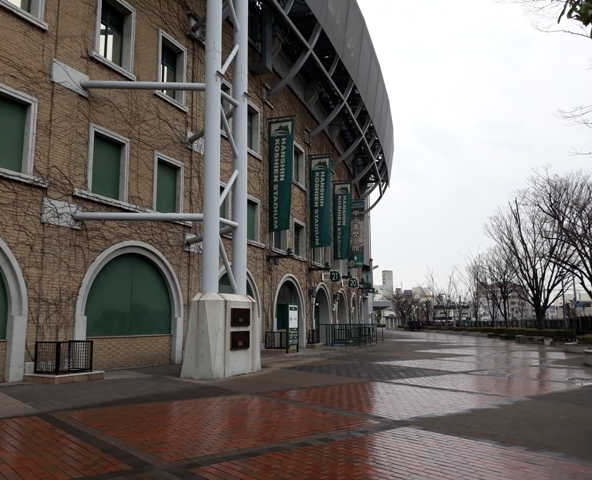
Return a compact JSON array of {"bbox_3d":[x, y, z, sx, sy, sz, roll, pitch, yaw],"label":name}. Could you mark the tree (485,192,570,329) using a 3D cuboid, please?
[{"bbox_3d":[19.648,1.990,42.005,7.573,12.153,7.194,-1,-9,0],"label":"tree"}]

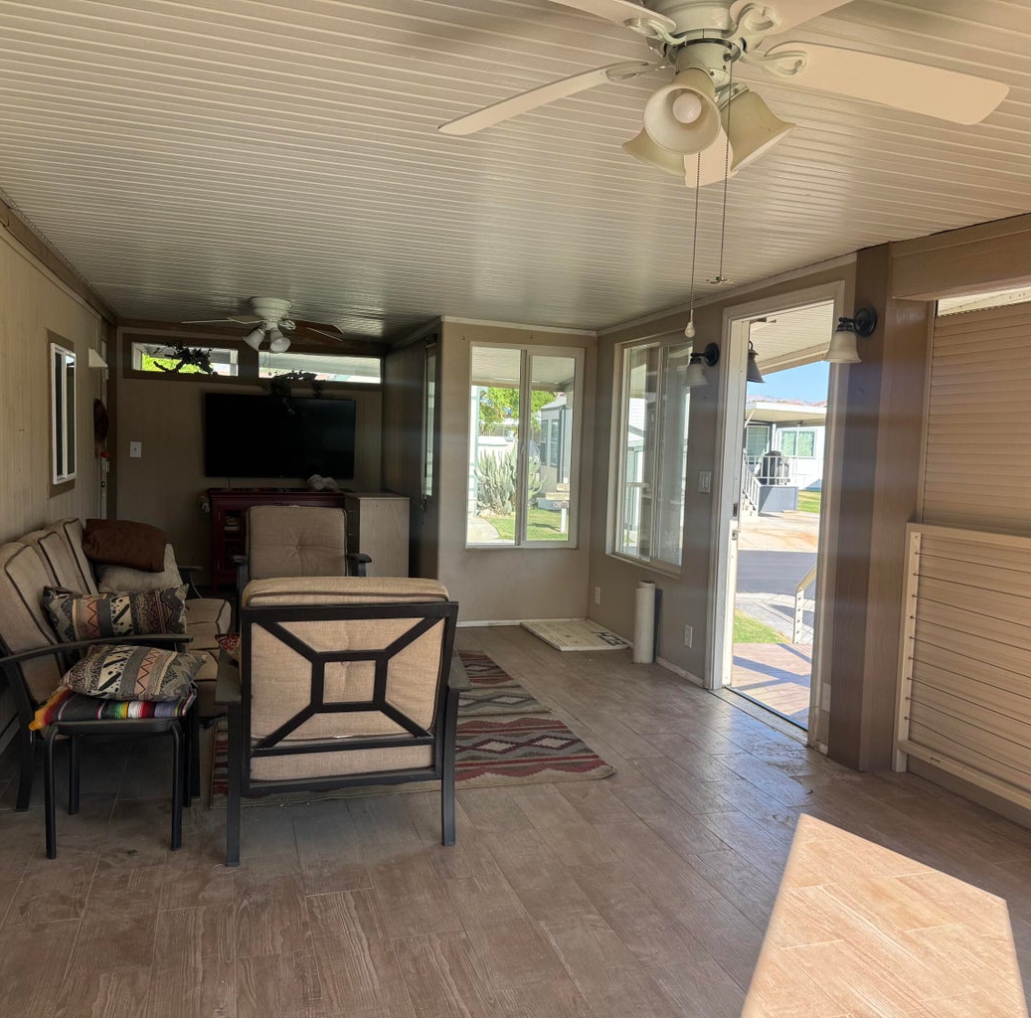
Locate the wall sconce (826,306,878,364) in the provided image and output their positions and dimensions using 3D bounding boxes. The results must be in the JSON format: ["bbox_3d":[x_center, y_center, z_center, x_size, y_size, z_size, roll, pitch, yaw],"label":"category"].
[{"bbox_3d":[1.375,-0.727,3.926,0.206,0.237,0.161,1,4,-16],"label":"wall sconce"}]

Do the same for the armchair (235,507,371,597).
[{"bbox_3d":[-1.339,0.416,5.797,0.781,0.897,0.856,1,5,-18],"label":"armchair"}]

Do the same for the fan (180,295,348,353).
[{"bbox_3d":[-1.628,-1.208,6.221,1.108,0.348,1.108,1,5,-18],"label":"fan"}]

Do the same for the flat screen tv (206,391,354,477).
[{"bbox_3d":[-2.162,-0.661,8.731,1.345,0.761,0.070,1,5,-18],"label":"flat screen tv"}]

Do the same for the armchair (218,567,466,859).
[{"bbox_3d":[-0.604,0.628,3.195,0.781,0.912,0.856,1,4,-16],"label":"armchair"}]

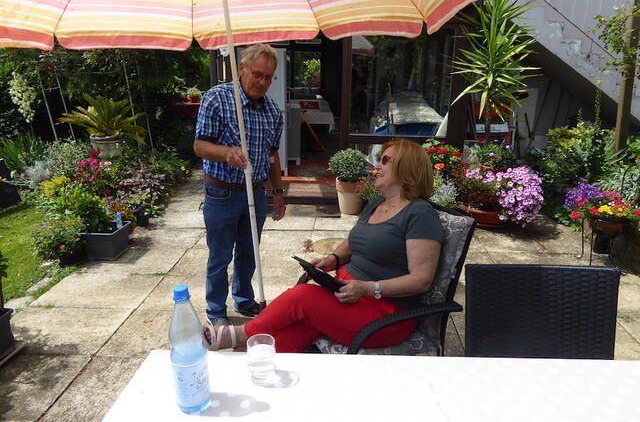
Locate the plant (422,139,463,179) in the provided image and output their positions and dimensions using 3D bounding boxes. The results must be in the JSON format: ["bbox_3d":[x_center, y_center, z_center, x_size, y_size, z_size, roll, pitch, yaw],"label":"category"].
[{"bbox_3d":[1.240,-0.521,4.805,0.440,0.460,0.420,0,17,0],"label":"plant"}]

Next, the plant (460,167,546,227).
[{"bbox_3d":[1.770,-0.141,4.536,0.750,0.520,0.620,0,18,0],"label":"plant"}]

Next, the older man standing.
[{"bbox_3d":[-0.425,-0.086,2.610,0.500,1.600,0.380,-6,19,-19],"label":"older man standing"}]

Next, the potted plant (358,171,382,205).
[{"bbox_3d":[0.540,-0.204,4.827,0.300,0.420,0.300,0,17,0],"label":"potted plant"}]

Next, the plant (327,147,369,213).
[{"bbox_3d":[0.310,-0.318,4.981,0.420,0.690,0.420,0,17,0],"label":"plant"}]

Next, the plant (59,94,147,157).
[{"bbox_3d":[-2.370,-0.861,5.067,0.900,0.800,0.880,0,17,0],"label":"plant"}]

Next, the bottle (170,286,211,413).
[{"bbox_3d":[-0.305,0.315,1.079,0.084,0.308,0.084,0,18,0],"label":"bottle"}]

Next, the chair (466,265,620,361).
[{"bbox_3d":[0.720,0.685,1.377,0.560,0.890,0.600,2,18,5],"label":"chair"}]

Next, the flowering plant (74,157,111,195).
[{"bbox_3d":[-2.400,-0.333,4.936,0.400,0.440,0.380,0,18,0],"label":"flowering plant"}]

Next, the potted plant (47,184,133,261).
[{"bbox_3d":[-1.920,0.082,3.879,0.540,0.560,0.360,0,17,0],"label":"potted plant"}]

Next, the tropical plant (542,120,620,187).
[{"bbox_3d":[2.900,-0.560,5.158,0.850,0.850,0.750,0,17,0],"label":"tropical plant"}]

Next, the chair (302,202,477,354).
[{"bbox_3d":[0.235,0.425,2.019,0.640,0.980,0.580,-6,18,-20],"label":"chair"}]

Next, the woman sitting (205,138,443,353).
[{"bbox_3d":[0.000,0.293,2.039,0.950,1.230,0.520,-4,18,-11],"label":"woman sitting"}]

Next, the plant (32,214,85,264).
[{"bbox_3d":[-2.070,0.215,3.752,0.380,0.380,0.360,0,17,0],"label":"plant"}]

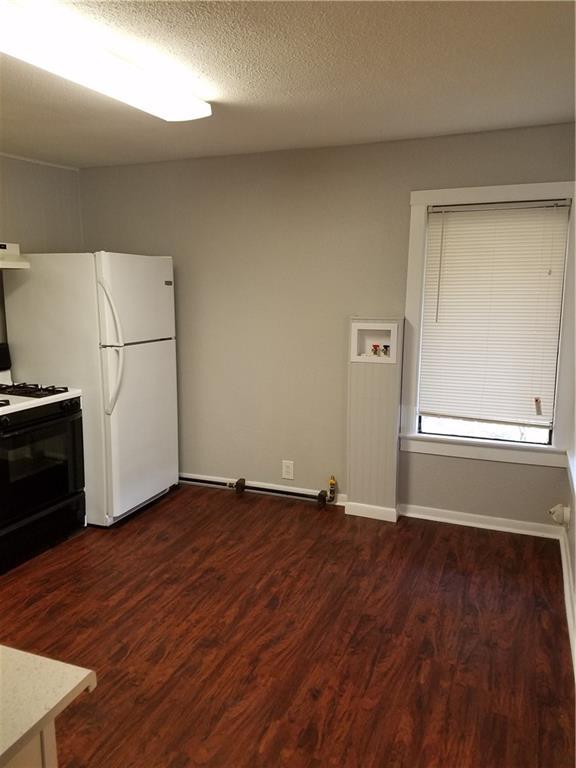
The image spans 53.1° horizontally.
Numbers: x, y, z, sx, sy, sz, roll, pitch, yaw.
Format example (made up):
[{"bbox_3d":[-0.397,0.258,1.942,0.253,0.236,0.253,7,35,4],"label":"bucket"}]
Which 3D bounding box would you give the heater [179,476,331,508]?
[{"bbox_3d":[-0.269,0.774,4.241,1.210,0.101,0.079,4,10,22],"label":"heater"}]

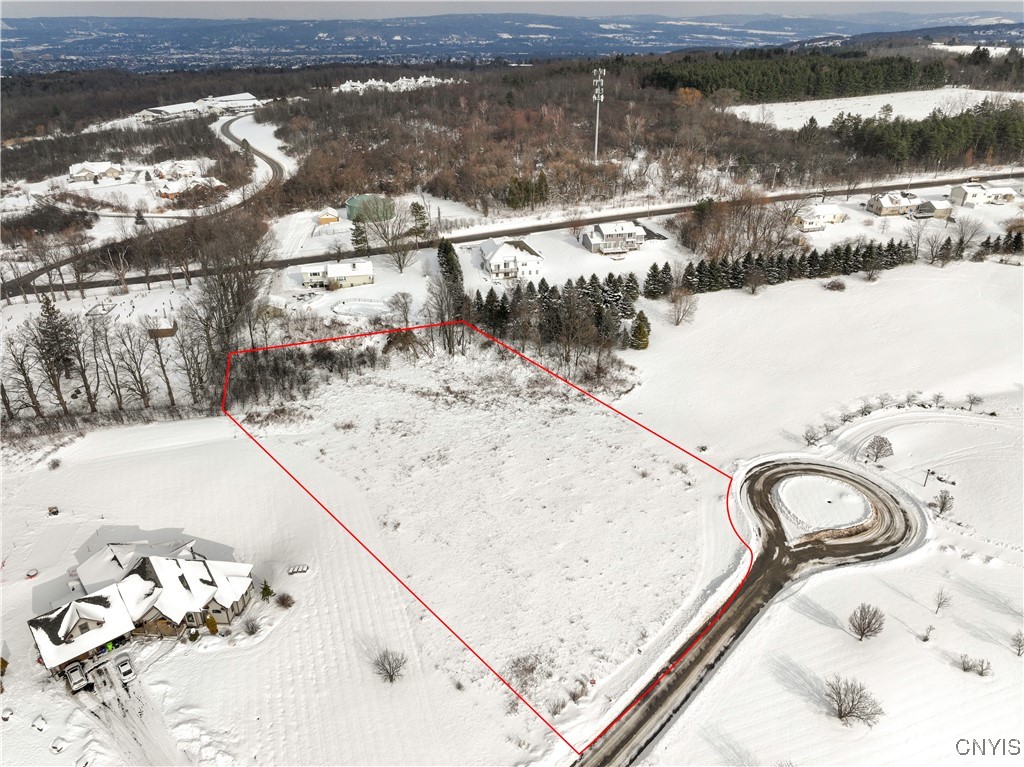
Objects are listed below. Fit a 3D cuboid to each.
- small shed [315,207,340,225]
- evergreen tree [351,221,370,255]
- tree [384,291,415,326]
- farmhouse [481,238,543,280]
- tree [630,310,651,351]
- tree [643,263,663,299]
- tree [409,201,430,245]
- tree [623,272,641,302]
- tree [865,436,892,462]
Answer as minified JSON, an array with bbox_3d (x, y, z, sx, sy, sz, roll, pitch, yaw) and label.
[{"bbox_3d":[-69.437,-63.312,268.417,6.500,4.530,6.300,-3,27,-5],"label":"small shed"},{"bbox_3d":[-52.413,-50.257,244.226,6.000,11.700,6.000,-1,27,0],"label":"evergreen tree"},{"bbox_3d":[-29.470,-19.446,186.880,7.200,9.300,7.200,-1,27,0],"label":"tree"},{"bbox_3d":[0.144,-40.809,227.140,16.500,9.800,18.000,-6,28,-10],"label":"farmhouse"},{"bbox_3d":[31.177,-13.046,171.421,5.200,9.900,5.200,0,27,0],"label":"tree"},{"bbox_3d":[38.280,-28.350,193.350,5.450,9.560,5.450,-1,27,0],"label":"tree"},{"bbox_3d":[-32.589,-55.315,248.447,7.000,16.500,7.000,-1,27,0],"label":"tree"},{"bbox_3d":[34.240,-27.283,201.502,4.800,8.800,4.800,-1,27,0],"label":"tree"},{"bbox_3d":[66.280,11.690,128.330,5.060,5.780,5.060,-1,27,0],"label":"tree"}]

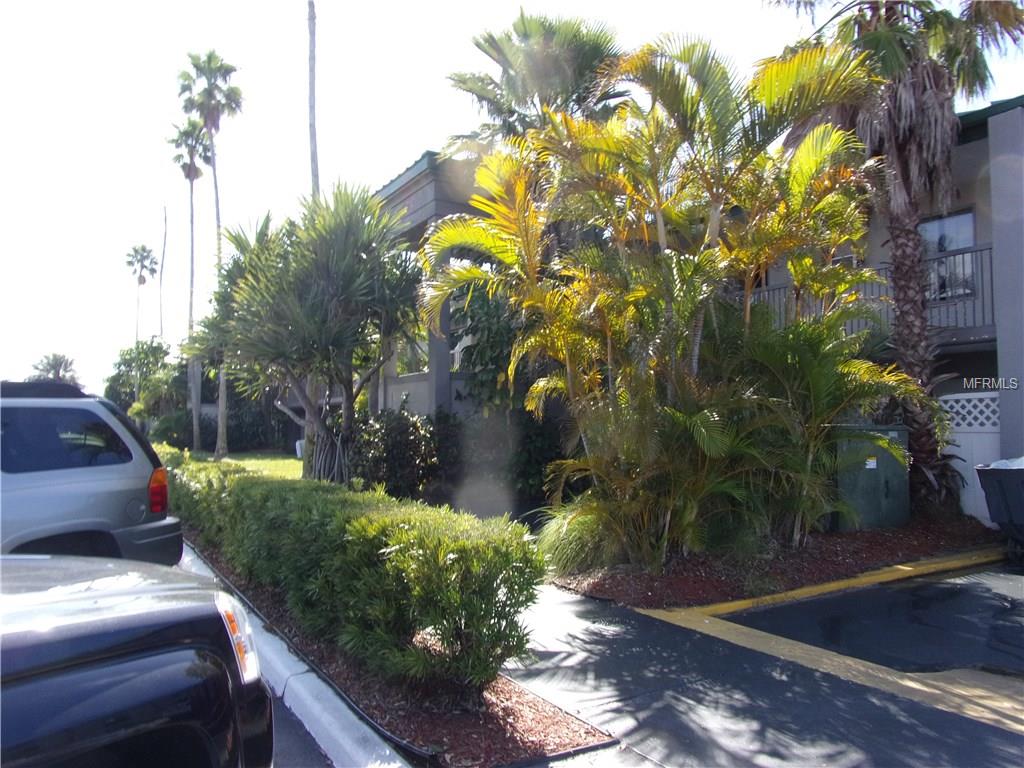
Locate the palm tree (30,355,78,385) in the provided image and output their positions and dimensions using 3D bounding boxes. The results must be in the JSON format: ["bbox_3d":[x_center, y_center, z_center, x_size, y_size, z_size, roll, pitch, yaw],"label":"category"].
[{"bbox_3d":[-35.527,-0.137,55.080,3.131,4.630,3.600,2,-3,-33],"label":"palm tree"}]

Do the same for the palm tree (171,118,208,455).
[{"bbox_3d":[-16.033,-5.009,35.304,1.718,16.729,1.900,1,-3,-25],"label":"palm tree"}]

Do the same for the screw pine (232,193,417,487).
[{"bbox_3d":[-3.575,-0.715,13.454,3.306,5.910,3.400,1,-3,-15],"label":"screw pine"}]

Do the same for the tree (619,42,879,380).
[{"bbox_3d":[2.613,-1.437,7.984,2.723,4.789,2.600,-1,-3,18],"label":"tree"}]

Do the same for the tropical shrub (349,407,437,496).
[{"bbox_3d":[-1.946,1.235,11.652,1.412,1.730,1.300,0,-3,-9],"label":"tropical shrub"}]

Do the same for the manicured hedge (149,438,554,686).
[{"bbox_3d":[-3.537,1.432,8.964,1.120,0.950,12.000,2,-4,-33],"label":"manicured hedge"}]

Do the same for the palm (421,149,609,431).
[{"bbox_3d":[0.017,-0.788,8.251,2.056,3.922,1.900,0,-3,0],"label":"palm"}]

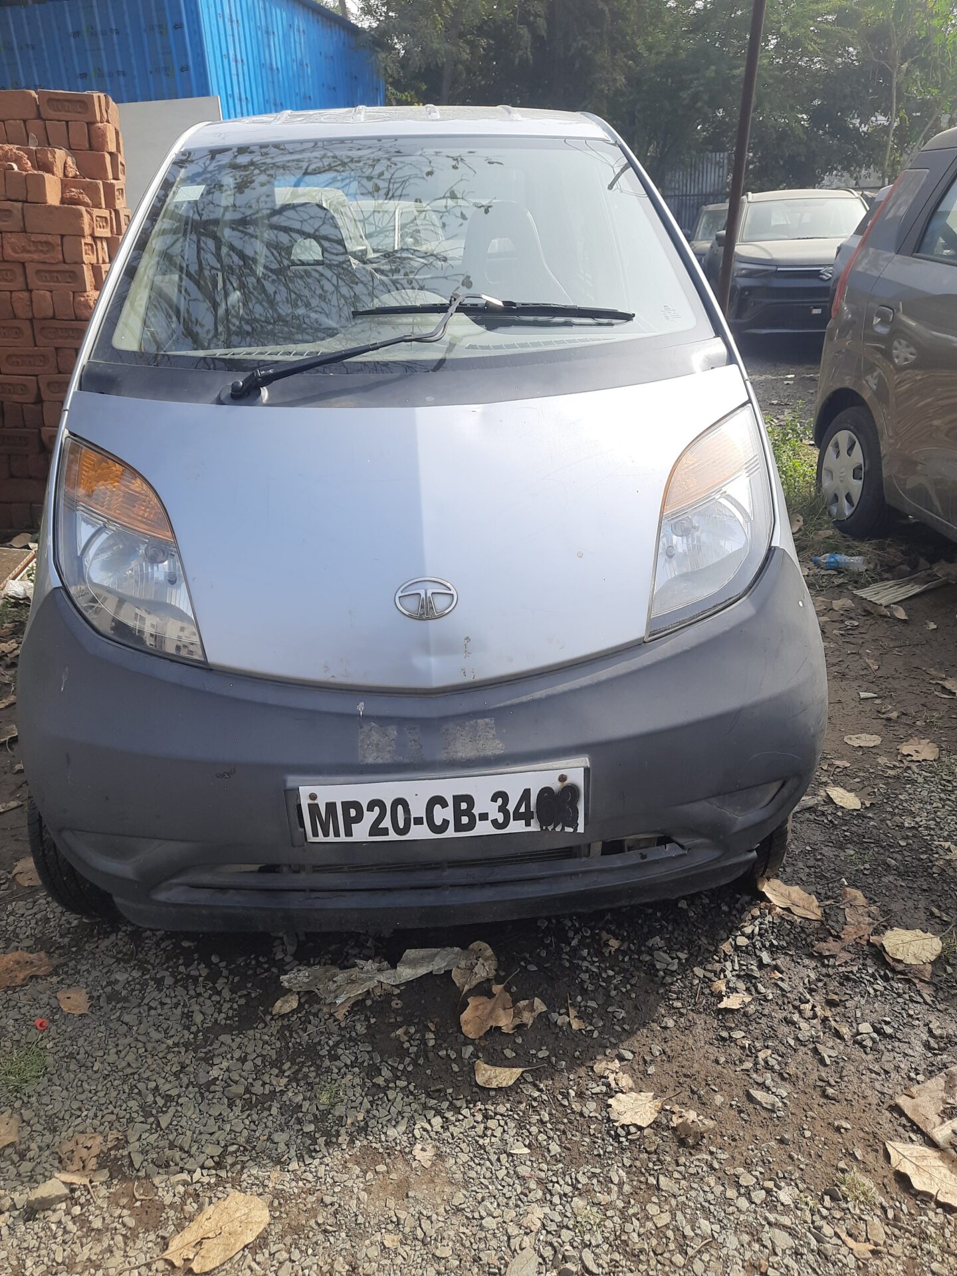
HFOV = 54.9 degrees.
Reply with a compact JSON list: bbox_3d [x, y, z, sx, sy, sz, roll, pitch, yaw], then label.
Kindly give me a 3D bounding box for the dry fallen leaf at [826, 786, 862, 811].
[{"bbox_3d":[0.895,0.392,2.256,0.074,0.018,0.106,-14,28,-27],"label":"dry fallen leaf"}]

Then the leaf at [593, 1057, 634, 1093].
[{"bbox_3d":[0.227,0.729,1.544,0.044,0.020,0.074,-12,27,-23],"label":"leaf"}]

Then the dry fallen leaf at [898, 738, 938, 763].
[{"bbox_3d":[1.177,0.297,2.453,0.102,0.020,0.112,6,26,13],"label":"dry fallen leaf"}]

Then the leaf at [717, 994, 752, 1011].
[{"bbox_3d":[0.468,0.662,1.683,0.069,0.015,0.032,-15,28,-28],"label":"leaf"}]

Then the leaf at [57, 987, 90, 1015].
[{"bbox_3d":[-0.757,0.677,1.721,0.072,0.014,0.066,-3,25,-3],"label":"leaf"}]

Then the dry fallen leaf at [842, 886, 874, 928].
[{"bbox_3d":[0.785,0.560,1.896,0.067,0.020,0.126,9,27,20],"label":"dry fallen leaf"}]

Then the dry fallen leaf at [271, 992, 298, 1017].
[{"bbox_3d":[-0.355,0.677,1.702,0.031,0.012,0.061,15,29,32],"label":"dry fallen leaf"}]

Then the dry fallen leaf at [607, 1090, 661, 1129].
[{"bbox_3d":[0.255,0.757,1.482,0.087,0.020,0.060,-3,25,-2],"label":"dry fallen leaf"}]

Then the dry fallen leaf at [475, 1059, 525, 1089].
[{"bbox_3d":[0.031,0.732,1.549,0.083,0.020,0.049,4,25,13],"label":"dry fallen leaf"}]

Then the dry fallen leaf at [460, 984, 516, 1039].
[{"bbox_3d":[0.025,0.675,1.659,0.109,0.025,0.133,11,28,24],"label":"dry fallen leaf"}]

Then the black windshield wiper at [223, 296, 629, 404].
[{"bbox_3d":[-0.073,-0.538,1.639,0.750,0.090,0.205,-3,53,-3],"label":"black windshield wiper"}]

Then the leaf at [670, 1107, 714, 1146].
[{"bbox_3d":[0.330,0.766,1.450,0.065,0.030,0.056,19,31,36],"label":"leaf"}]

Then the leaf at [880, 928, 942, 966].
[{"bbox_3d":[0.849,0.600,1.803,0.129,0.025,0.096,-6,26,-11],"label":"leaf"}]

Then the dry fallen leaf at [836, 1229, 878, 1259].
[{"bbox_3d":[0.525,0.850,1.286,0.053,0.015,0.025,14,29,28],"label":"dry fallen leaf"}]

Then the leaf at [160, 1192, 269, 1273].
[{"bbox_3d":[-0.373,0.843,1.310,0.148,0.020,0.089,-15,29,-28],"label":"leaf"}]

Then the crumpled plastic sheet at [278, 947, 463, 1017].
[{"bbox_3d":[-0.196,0.643,1.735,0.351,0.040,0.145,-6,22,-8],"label":"crumpled plastic sheet"}]

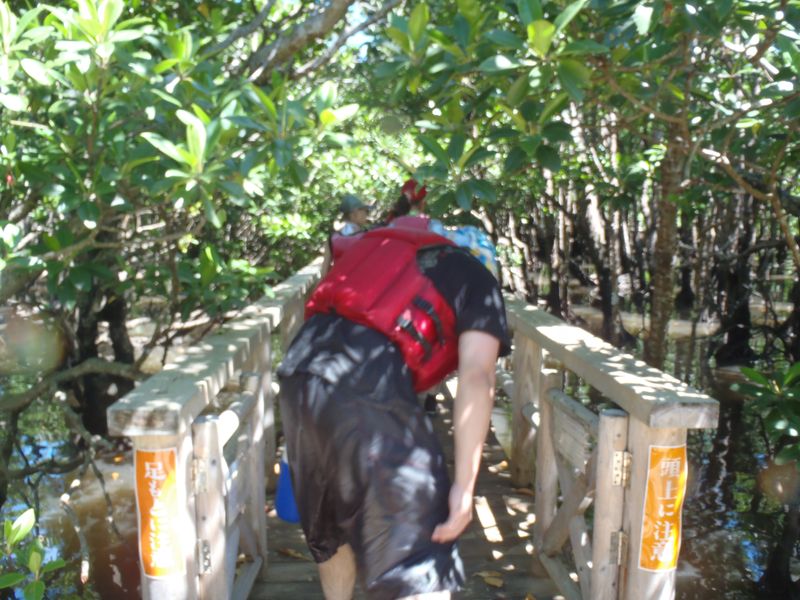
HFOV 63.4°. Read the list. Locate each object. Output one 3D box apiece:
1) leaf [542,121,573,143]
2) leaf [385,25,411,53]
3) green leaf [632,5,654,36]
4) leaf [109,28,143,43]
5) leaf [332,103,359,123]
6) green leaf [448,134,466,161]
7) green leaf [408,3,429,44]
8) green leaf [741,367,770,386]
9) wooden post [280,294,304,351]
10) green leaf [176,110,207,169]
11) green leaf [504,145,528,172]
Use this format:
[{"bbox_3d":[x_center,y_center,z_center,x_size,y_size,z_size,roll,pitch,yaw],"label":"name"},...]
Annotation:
[{"bbox_3d":[0.584,-0.625,2.400,0.111,0.078,0.040,2,8,13],"label":"leaf"},{"bbox_3d":[-0.004,-0.785,1.950,0.045,0.102,0.030,-43,6,15],"label":"leaf"},{"bbox_3d":[0.771,-0.885,2.050,0.063,0.101,0.030,3,8,20],"label":"green leaf"},{"bbox_3d":[-0.827,-0.797,1.950,0.105,0.039,0.040,-10,8,-19],"label":"leaf"},{"bbox_3d":[-0.211,-0.724,2.500,0.120,0.054,0.035,-25,6,3],"label":"leaf"},{"bbox_3d":[0.218,-0.577,2.450,0.064,0.121,0.030,1,8,5],"label":"green leaf"},{"bbox_3d":[0.056,-0.833,1.950,0.057,0.133,0.030,7,8,-1],"label":"green leaf"},{"bbox_3d":[1.154,0.248,2.100,0.114,0.042,0.035,30,6,28],"label":"green leaf"},{"bbox_3d":[-0.772,0.453,4.705,0.130,0.820,0.130,0,8,-3],"label":"wooden post"},{"bbox_3d":[-0.564,-0.437,1.750,0.068,0.162,0.035,-16,8,-13],"label":"green leaf"},{"bbox_3d":[0.432,-0.525,2.400,0.085,0.108,0.035,1,8,10],"label":"green leaf"}]

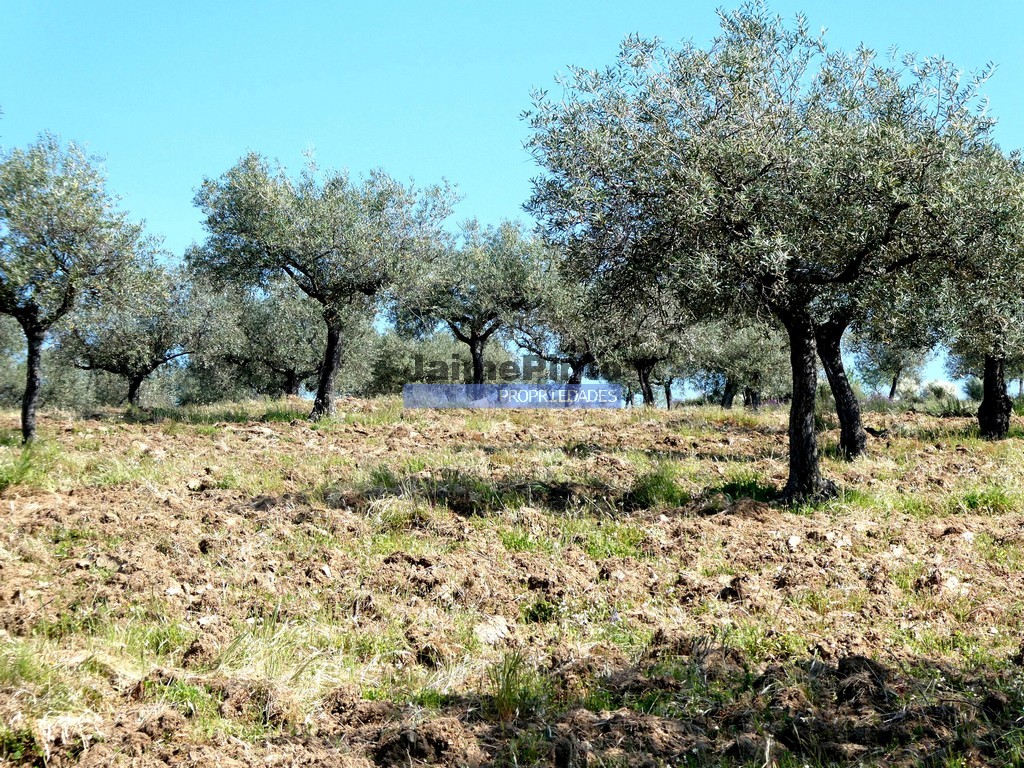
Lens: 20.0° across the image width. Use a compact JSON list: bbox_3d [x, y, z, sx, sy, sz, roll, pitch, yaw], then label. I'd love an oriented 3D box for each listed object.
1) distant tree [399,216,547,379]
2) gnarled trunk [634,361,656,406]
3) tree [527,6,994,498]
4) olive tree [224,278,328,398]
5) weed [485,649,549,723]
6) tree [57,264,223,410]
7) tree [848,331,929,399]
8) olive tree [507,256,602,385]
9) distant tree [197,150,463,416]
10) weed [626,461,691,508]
[{"bbox_3d":[-0.818,-1.563,60.000,3.250,3.643,3.100,0,-1,0],"label":"distant tree"},{"bbox_3d":[2.809,-0.011,61.000,0.463,0.968,0.380,0,-2,0],"label":"gnarled trunk"},{"bbox_3d":[2.057,-1.093,24.000,3.850,4.065,3.600,0,-1,0],"label":"tree"},{"bbox_3d":[-5.572,-1.139,71.000,3.037,3.184,3.100,0,-2,0],"label":"olive tree"},{"bbox_3d":[0.022,1.210,11.600,0.264,0.288,0.250,0,-2,0],"label":"weed"},{"bbox_3d":[-8.201,-1.159,64.000,3.797,3.311,3.600,0,-2,0],"label":"tree"},{"bbox_3d":[13.056,-0.845,100.000,3.036,2.967,2.900,0,-2,0],"label":"tree"},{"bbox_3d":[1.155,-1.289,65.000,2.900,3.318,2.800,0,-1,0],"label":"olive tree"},{"bbox_3d":[-2.778,-1.444,42.500,3.850,3.900,3.500,0,-1,0],"label":"distant tree"},{"bbox_3d":[1.238,0.849,24.500,0.541,0.406,0.480,0,-2,0],"label":"weed"}]

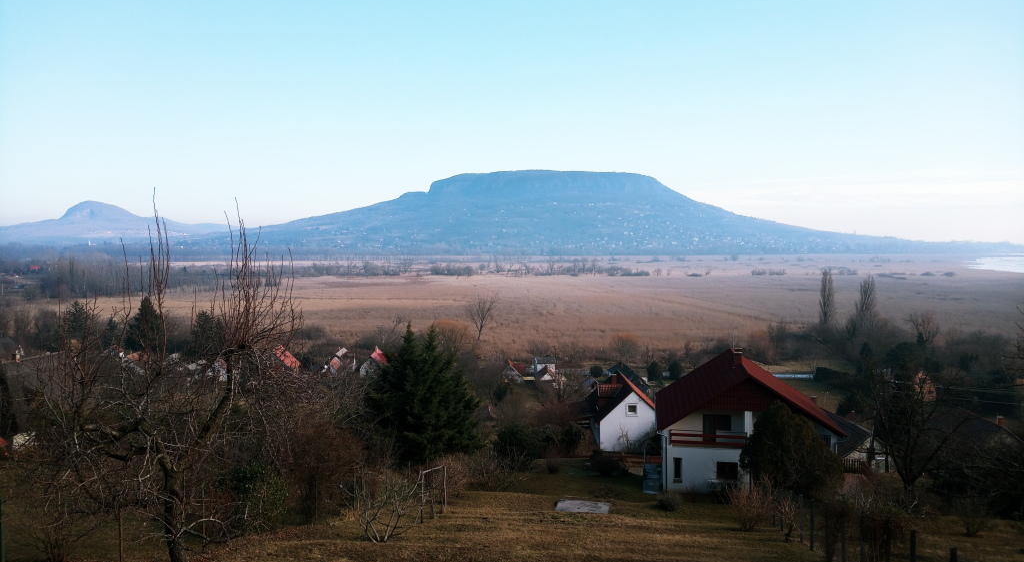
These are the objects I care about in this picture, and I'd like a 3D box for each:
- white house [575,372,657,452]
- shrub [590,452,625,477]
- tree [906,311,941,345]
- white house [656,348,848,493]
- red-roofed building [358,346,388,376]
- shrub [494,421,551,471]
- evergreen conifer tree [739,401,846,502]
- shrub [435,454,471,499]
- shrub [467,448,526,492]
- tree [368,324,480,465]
[{"bbox_3d":[10.165,11.701,76.738,6.677,5.256,12.359,0,2,1],"label":"white house"},{"bbox_3d":[6.687,12.849,58.000,2.381,1.821,2.300,0,2,0],"label":"shrub"},{"bbox_3d":[124.049,14.638,250.000,10.564,12.073,9.500,0,2,0],"label":"tree"},{"bbox_3d":[16.284,9.587,59.388,11.432,7.867,14.083,0,2,10],"label":"white house"},{"bbox_3d":[-34.031,20.542,205.000,7.000,6.400,10.000,0,2,-2],"label":"red-roofed building"},{"bbox_3d":[0.754,11.924,59.500,4.023,3.663,3.800,0,2,0],"label":"shrub"},{"bbox_3d":[15.803,9.703,47.000,5.901,5.845,5.500,0,2,0],"label":"evergreen conifer tree"},{"bbox_3d":[-3.376,11.093,47.000,2.043,2.610,2.100,0,2,0],"label":"shrub"},{"bbox_3d":[-0.945,11.492,50.500,3.658,2.683,3.200,0,2,0],"label":"shrub"},{"bbox_3d":[-6.233,8.263,59.000,7.978,10.613,7.600,0,2,0],"label":"tree"}]

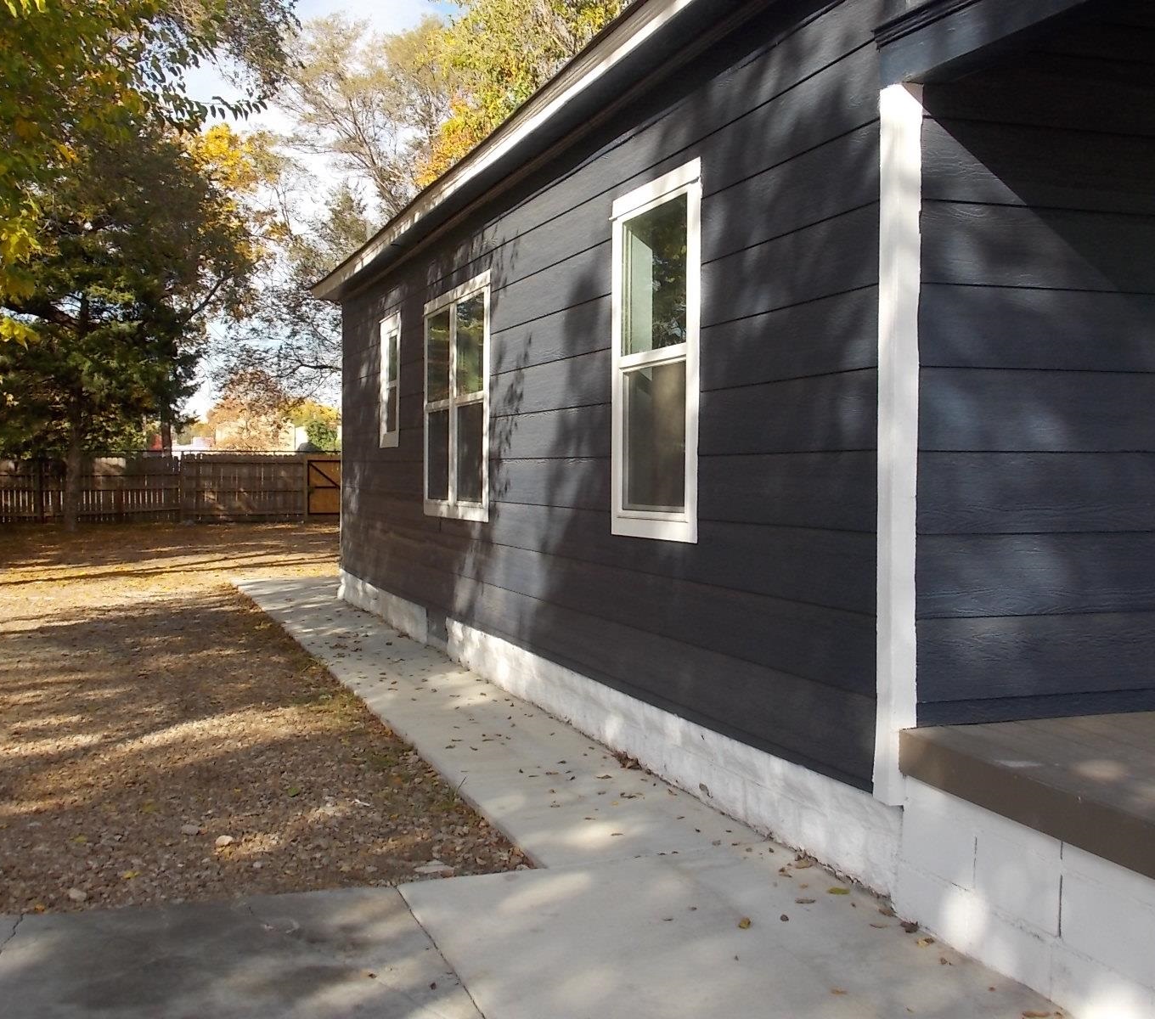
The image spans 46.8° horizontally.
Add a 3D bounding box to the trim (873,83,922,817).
[{"bbox_3d":[1.097,-0.209,4.562,0.103,2.429,0.095,0,2,-20],"label":"trim"}]

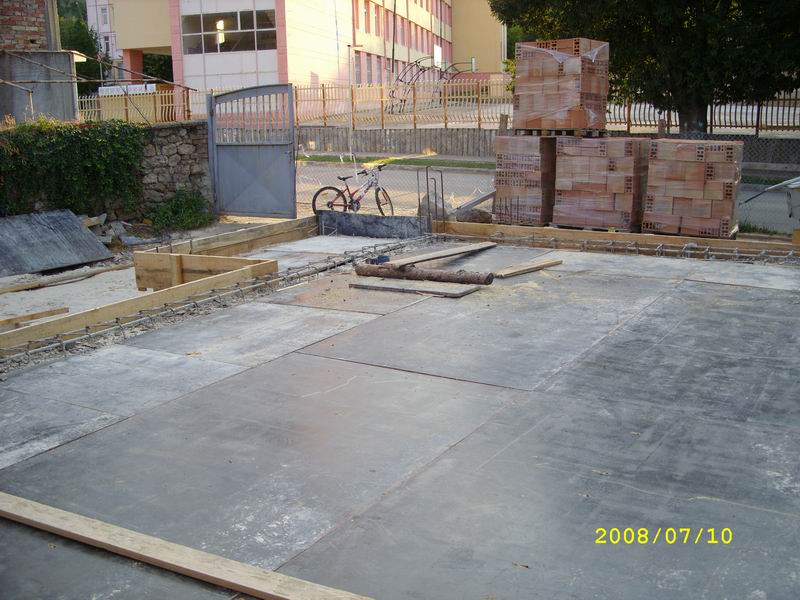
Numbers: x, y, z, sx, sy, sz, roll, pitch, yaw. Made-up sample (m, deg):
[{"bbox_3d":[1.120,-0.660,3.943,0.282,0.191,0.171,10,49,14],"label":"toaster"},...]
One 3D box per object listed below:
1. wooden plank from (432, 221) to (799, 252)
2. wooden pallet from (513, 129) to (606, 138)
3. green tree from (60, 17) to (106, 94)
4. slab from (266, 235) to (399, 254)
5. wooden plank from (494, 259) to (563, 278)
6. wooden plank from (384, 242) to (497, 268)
[{"bbox_3d":[2.042,-0.656,9.237,3.900,0.140,0.030,7,15,31],"label":"wooden plank"},{"bbox_3d":[2.347,-2.432,12.799,1.050,0.130,1.000,8,16,34],"label":"wooden pallet"},{"bbox_3d":[-13.998,-9.281,38.000,3.300,6.500,3.300,-1,13,0],"label":"green tree"},{"bbox_3d":[-0.679,-0.592,9.741,1.150,0.050,1.100,7,15,31],"label":"slab"},{"bbox_3d":[1.216,-0.283,8.039,0.931,0.030,0.130,-13,17,-42],"label":"wooden plank"},{"bbox_3d":[0.464,-0.460,8.664,0.170,0.030,2.022,7,13,32],"label":"wooden plank"}]

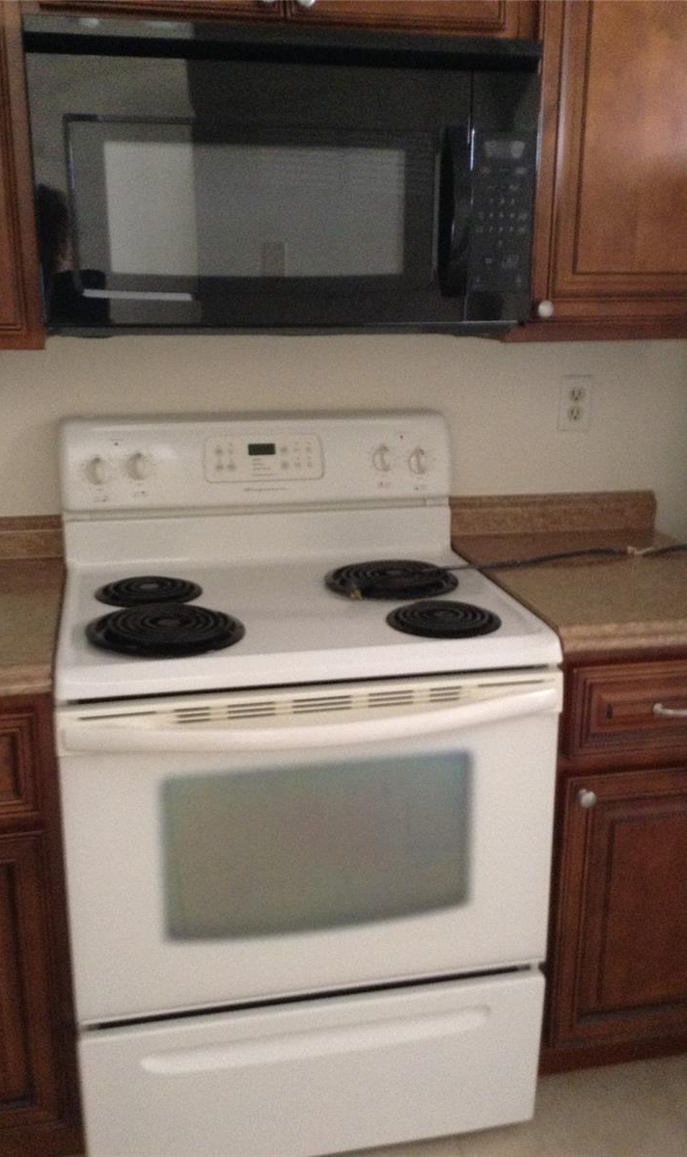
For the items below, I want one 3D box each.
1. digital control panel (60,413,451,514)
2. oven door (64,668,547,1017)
[{"bbox_3d":[-0.162,-0.232,2.132,0.750,0.170,0.080,-3,16,-12],"label":"digital control panel"},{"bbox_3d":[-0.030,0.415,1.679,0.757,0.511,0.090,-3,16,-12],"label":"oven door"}]

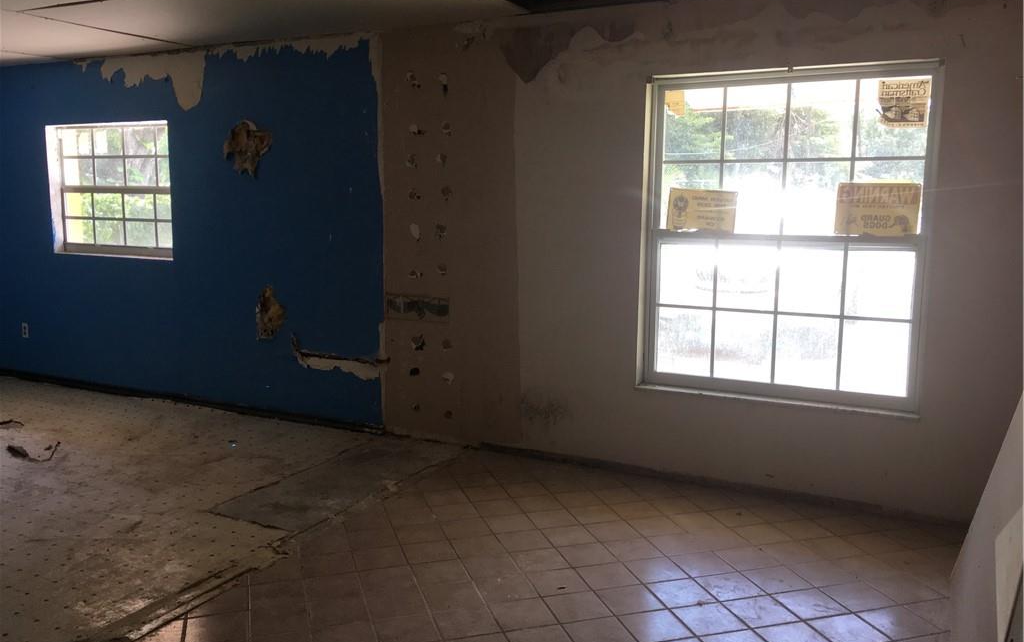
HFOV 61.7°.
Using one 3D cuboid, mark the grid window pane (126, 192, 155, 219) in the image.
[{"bbox_3d":[-2.712,-0.833,6.256,0.311,0.190,0.034,4,9,26],"label":"grid window pane"}]

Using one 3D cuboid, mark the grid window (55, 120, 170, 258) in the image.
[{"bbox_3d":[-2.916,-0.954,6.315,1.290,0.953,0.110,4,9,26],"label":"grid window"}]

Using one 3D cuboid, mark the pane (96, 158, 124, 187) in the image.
[{"bbox_3d":[-2.997,-1.108,6.397,0.320,0.213,0.034,4,9,26],"label":"pane"}]

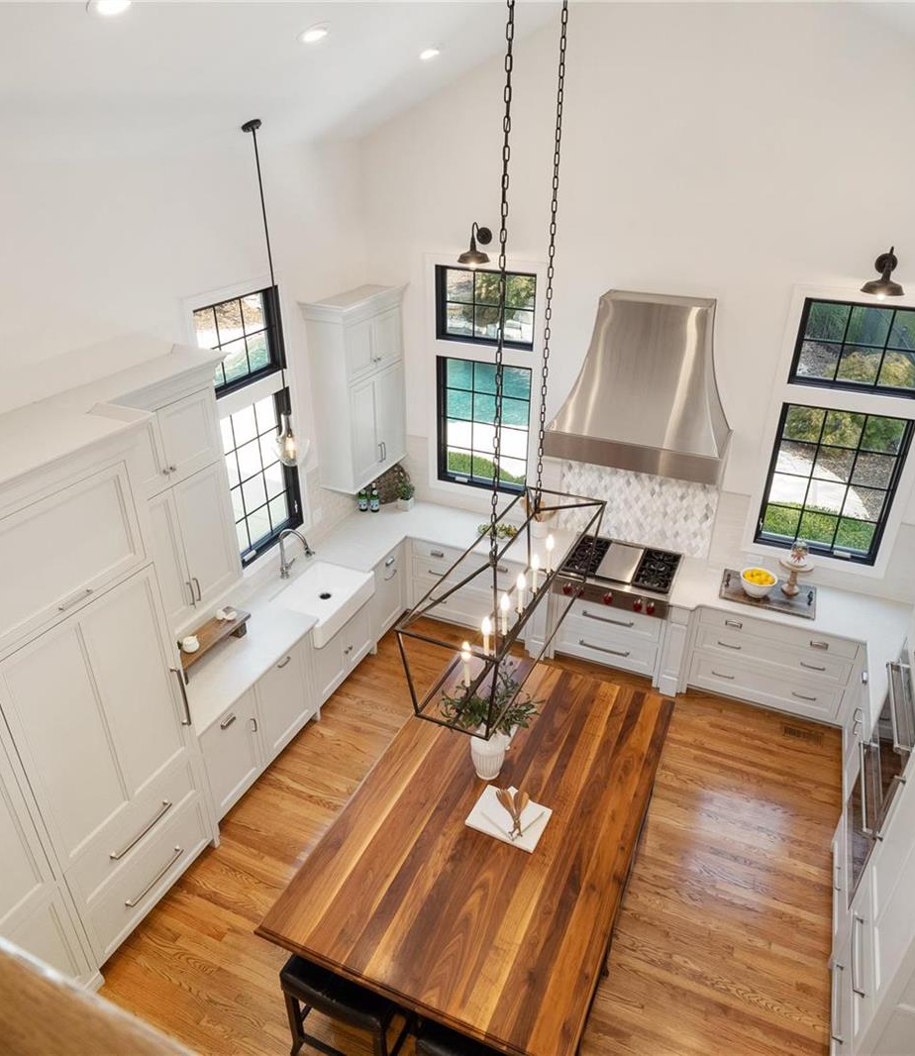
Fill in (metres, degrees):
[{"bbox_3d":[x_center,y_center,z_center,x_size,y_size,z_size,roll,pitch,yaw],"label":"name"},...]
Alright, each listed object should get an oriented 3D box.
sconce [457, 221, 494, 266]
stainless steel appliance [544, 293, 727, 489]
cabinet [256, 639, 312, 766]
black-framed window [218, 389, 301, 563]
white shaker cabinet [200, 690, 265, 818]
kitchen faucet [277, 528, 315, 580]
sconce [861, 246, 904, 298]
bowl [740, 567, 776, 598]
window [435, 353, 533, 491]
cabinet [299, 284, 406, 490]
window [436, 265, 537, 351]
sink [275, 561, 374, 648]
[{"bbox_3d":[0.151,-2.212,5.473,0.265,0.290,0.335,12,31,20],"label":"sconce"},{"bbox_3d":[1.355,-1.054,5.113,1.241,1.157,0.559,12,31,21],"label":"stainless steel appliance"},{"bbox_3d":[-1.492,1.177,5.190,0.590,0.770,0.620,12,31,20],"label":"cabinet"},{"bbox_3d":[-1.486,-0.377,5.286,0.100,1.166,0.846,12,31,21],"label":"black-framed window"},{"bbox_3d":[-1.719,1.428,4.724,0.590,0.770,0.510,12,31,20],"label":"white shaker cabinet"},{"bbox_3d":[-1.286,0.232,5.624,0.280,0.440,0.150,12,31,20],"label":"kitchen faucet"},{"bbox_3d":[2.756,-1.648,4.509,0.265,0.295,0.335,12,31,20],"label":"sconce"},{"bbox_3d":[2.264,0.425,5.307,0.267,0.165,0.267,12,31,21],"label":"bowl"},{"bbox_3d":[0.228,-0.886,6.179,0.855,1.154,0.100,12,31,21],"label":"window"},{"bbox_3d":[-0.800,-1.196,6.015,0.400,1.575,1.090,12,31,20],"label":"cabinet"},{"bbox_3d":[0.230,-1.779,5.694,0.855,0.589,0.100,12,31,21],"label":"window"},{"bbox_3d":[-1.089,0.569,5.550,0.574,0.226,0.800,12,31,21],"label":"sink"}]

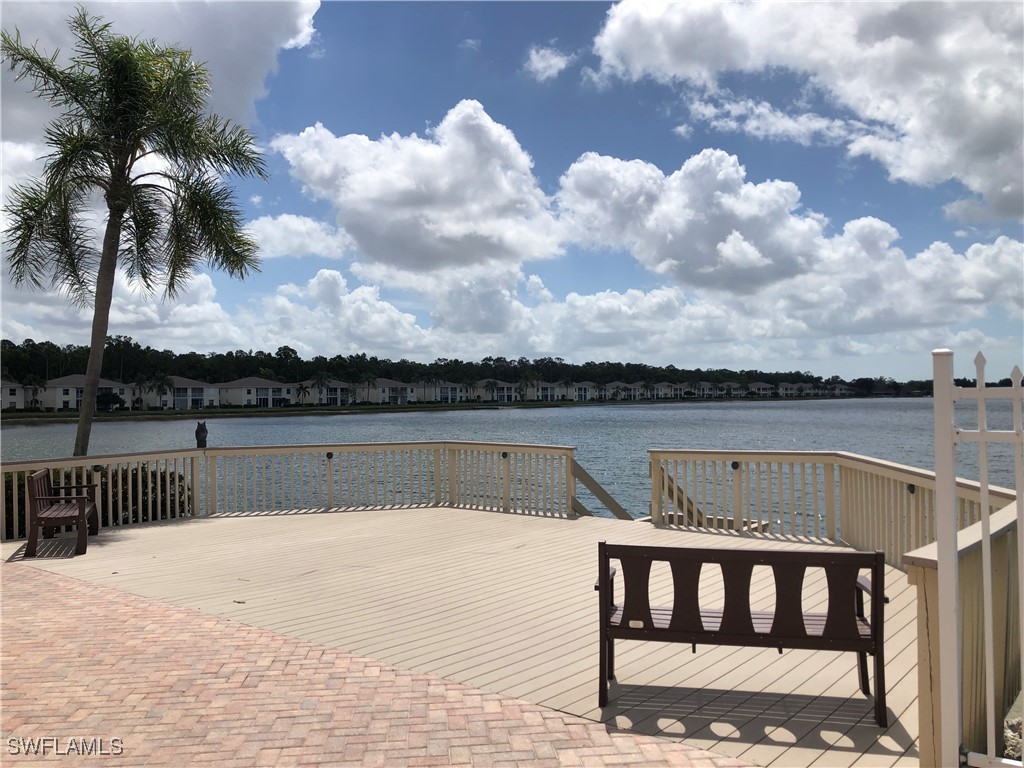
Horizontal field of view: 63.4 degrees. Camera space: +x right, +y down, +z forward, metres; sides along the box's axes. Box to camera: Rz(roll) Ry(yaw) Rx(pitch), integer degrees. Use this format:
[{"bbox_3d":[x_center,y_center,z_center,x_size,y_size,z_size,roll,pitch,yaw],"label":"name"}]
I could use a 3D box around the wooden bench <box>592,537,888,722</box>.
[{"bbox_3d":[1.271,1.325,4.712,1.530,0.905,0.620,-1,-1,14],"label":"wooden bench"}]

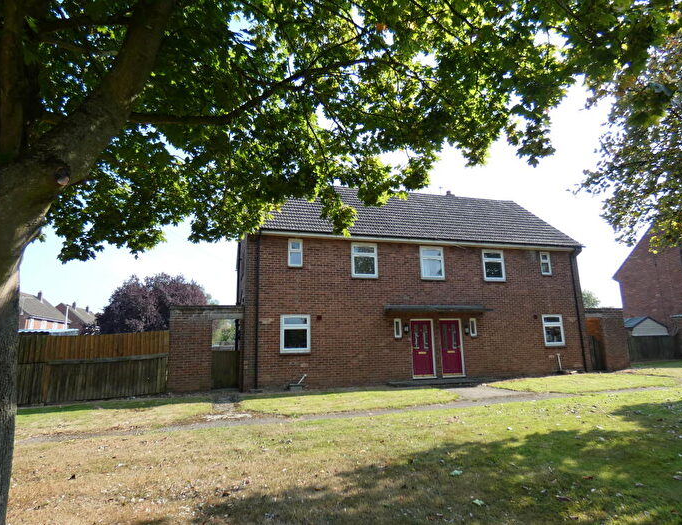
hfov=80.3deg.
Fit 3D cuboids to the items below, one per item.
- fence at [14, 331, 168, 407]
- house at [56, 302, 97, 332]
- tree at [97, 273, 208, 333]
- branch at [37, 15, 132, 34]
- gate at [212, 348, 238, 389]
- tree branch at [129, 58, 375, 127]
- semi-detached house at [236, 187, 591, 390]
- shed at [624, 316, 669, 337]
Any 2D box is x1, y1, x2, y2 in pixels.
[{"bbox_3d":[-6.560,2.801,11.189,3.629,1.850,0.100,6,-13,-34],"label":"fence"},{"bbox_3d":[-49.940,12.479,75.822,8.000,8.750,15.000,2,-11,-16],"label":"house"},{"bbox_3d":[-11.647,3.557,25.074,6.200,5.781,6.000,2,-11,-16],"label":"tree"},{"bbox_3d":[-2.004,-1.849,3.150,0.803,0.099,0.080,-2,-11,7],"label":"branch"},{"bbox_3d":[-3.657,3.431,12.942,0.826,1.172,0.070,2,-11,-16],"label":"gate"},{"bbox_3d":[-0.602,-1.581,3.643,2.275,1.406,0.400,6,-13,-31],"label":"tree branch"},{"bbox_3d":[2.445,0.630,18.495,13.850,8.550,7.950,2,-11,-16],"label":"semi-detached house"},{"bbox_3d":[18.121,4.681,25.031,2.436,2.506,2.600,0,-11,-7],"label":"shed"}]

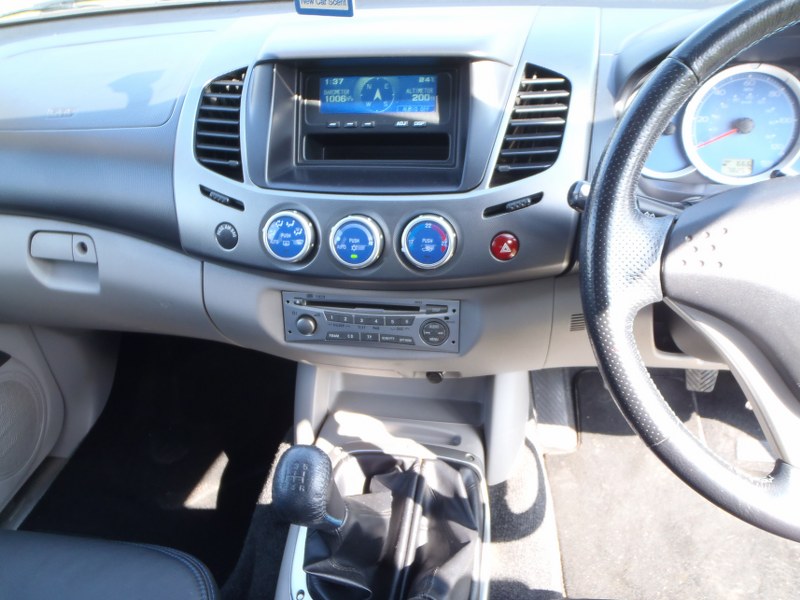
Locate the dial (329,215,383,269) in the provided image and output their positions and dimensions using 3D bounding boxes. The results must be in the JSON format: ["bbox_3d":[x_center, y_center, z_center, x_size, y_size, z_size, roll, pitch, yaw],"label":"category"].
[{"bbox_3d":[-0.040,-0.054,0.598,0.050,0.050,0.022,3,2,10],"label":"dial"}]

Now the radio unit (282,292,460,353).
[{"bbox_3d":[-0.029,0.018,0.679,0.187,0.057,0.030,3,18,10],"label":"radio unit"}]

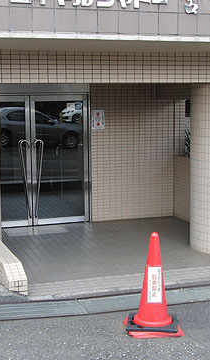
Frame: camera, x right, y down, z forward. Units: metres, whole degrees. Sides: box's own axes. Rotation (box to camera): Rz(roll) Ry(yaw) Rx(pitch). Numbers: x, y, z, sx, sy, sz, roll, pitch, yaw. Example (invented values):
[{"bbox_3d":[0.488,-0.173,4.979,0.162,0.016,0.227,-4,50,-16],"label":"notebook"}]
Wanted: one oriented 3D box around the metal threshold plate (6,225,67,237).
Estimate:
[{"bbox_3d":[-1.012,0.725,9.100,0.865,0.015,0.530,-3,8,-20],"label":"metal threshold plate"}]

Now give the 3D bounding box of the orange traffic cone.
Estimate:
[{"bbox_3d":[0.349,0.737,4.573,0.400,0.730,0.390,-1,7,-2],"label":"orange traffic cone"}]

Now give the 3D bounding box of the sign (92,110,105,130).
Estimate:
[{"bbox_3d":[-0.092,-0.923,9.615,0.207,0.296,0.010,-3,8,-19],"label":"sign"}]

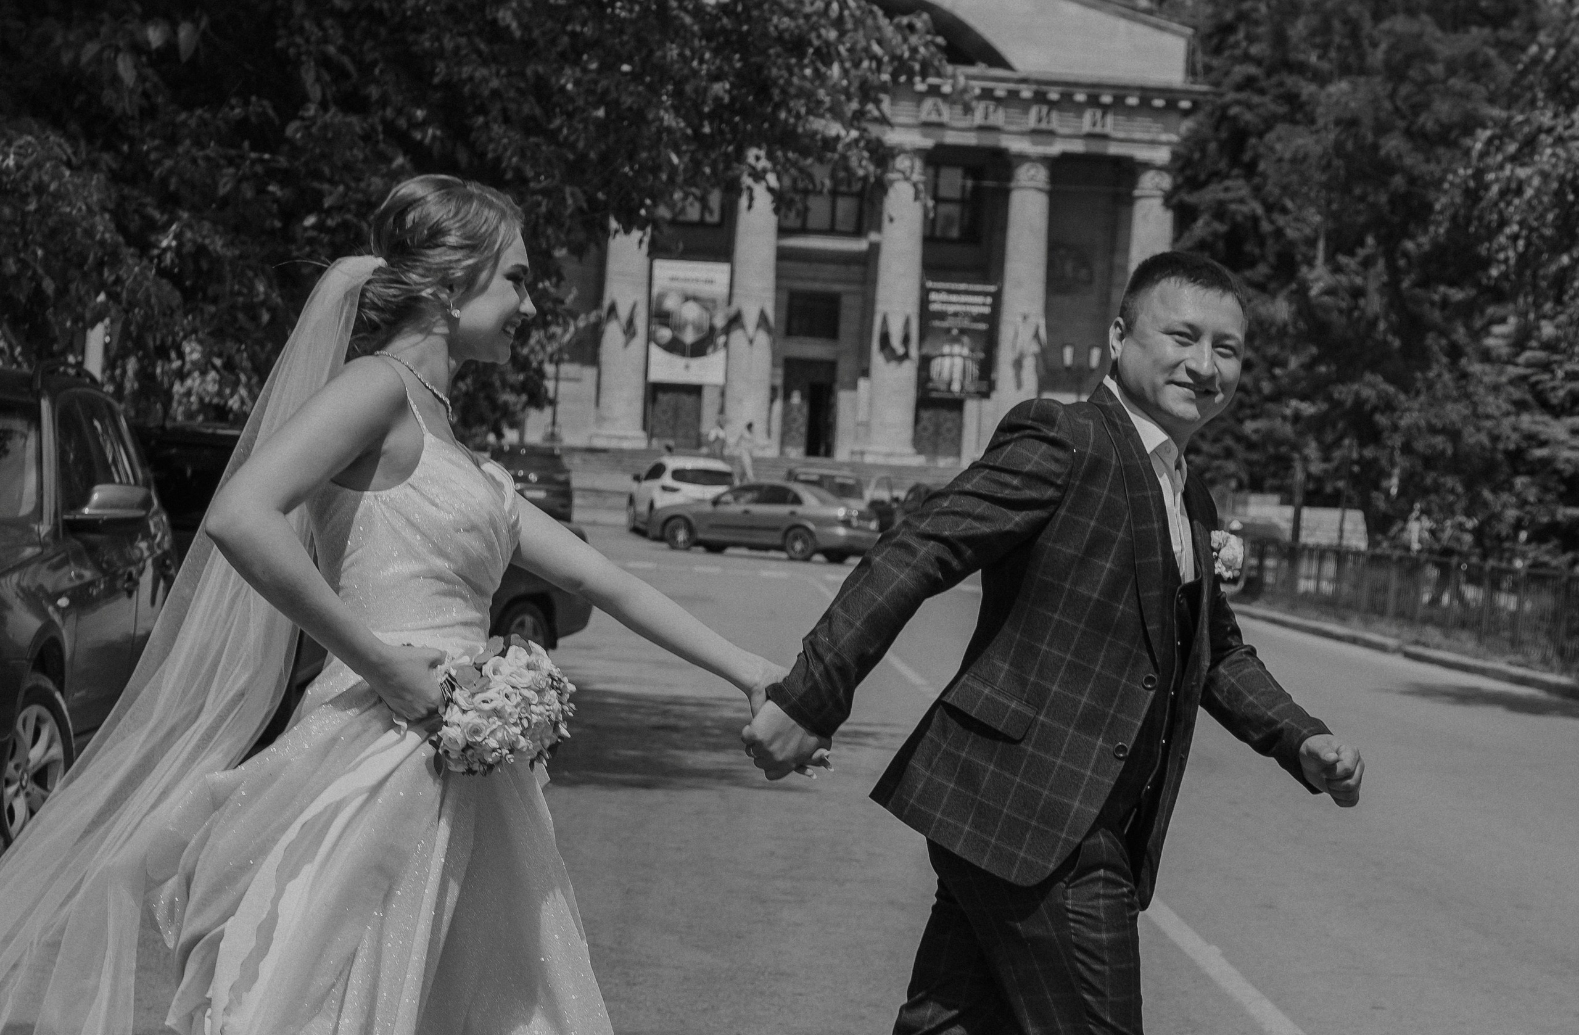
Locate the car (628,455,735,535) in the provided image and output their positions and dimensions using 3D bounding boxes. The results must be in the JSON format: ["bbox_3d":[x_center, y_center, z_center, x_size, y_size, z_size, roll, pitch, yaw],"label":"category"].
[{"bbox_3d":[-2.256,-0.405,79.500,1.770,1.640,4.300,3,0,-12],"label":"car"}]

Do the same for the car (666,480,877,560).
[{"bbox_3d":[-0.353,0.053,72.800,4.250,1.420,1.680,3,0,23],"label":"car"}]

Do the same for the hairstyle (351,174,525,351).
[{"bbox_3d":[-0.463,-0.335,5.020,0.220,0.230,0.190,3,0,-3],"label":"hairstyle"}]

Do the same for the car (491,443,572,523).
[{"bbox_3d":[-6.109,-0.734,89.000,1.850,1.760,4.600,3,0,-8],"label":"car"}]

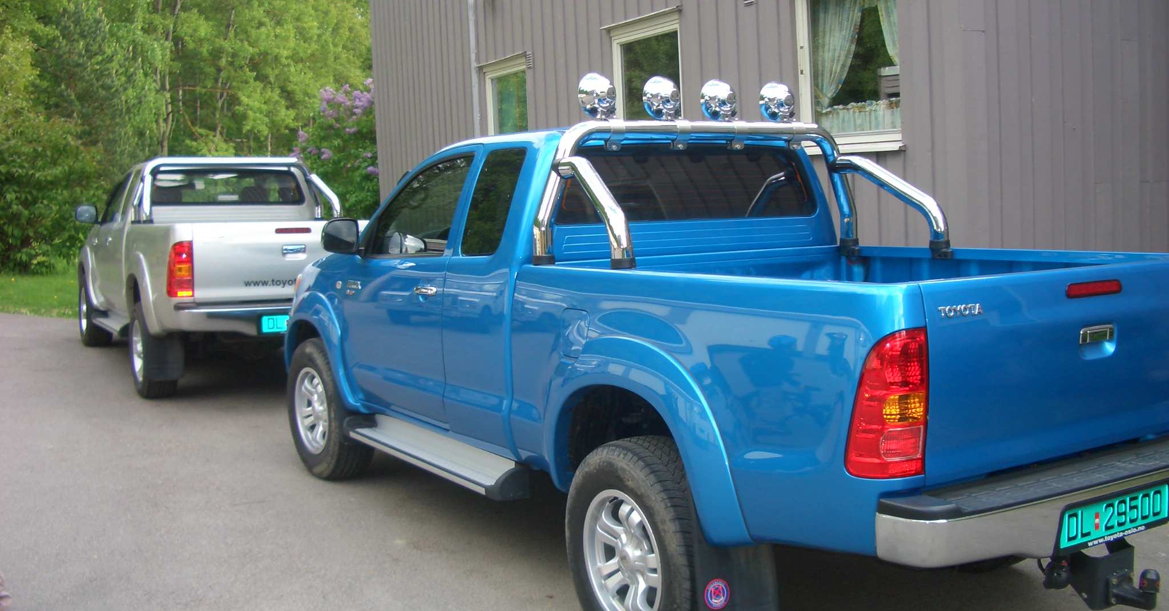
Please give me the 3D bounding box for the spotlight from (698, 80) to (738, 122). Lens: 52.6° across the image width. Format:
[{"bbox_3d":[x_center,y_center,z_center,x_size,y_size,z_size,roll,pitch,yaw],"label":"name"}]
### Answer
[{"bbox_3d":[0.569,-0.866,5.017,0.175,0.190,0.115,-5,6,-32],"label":"spotlight"}]

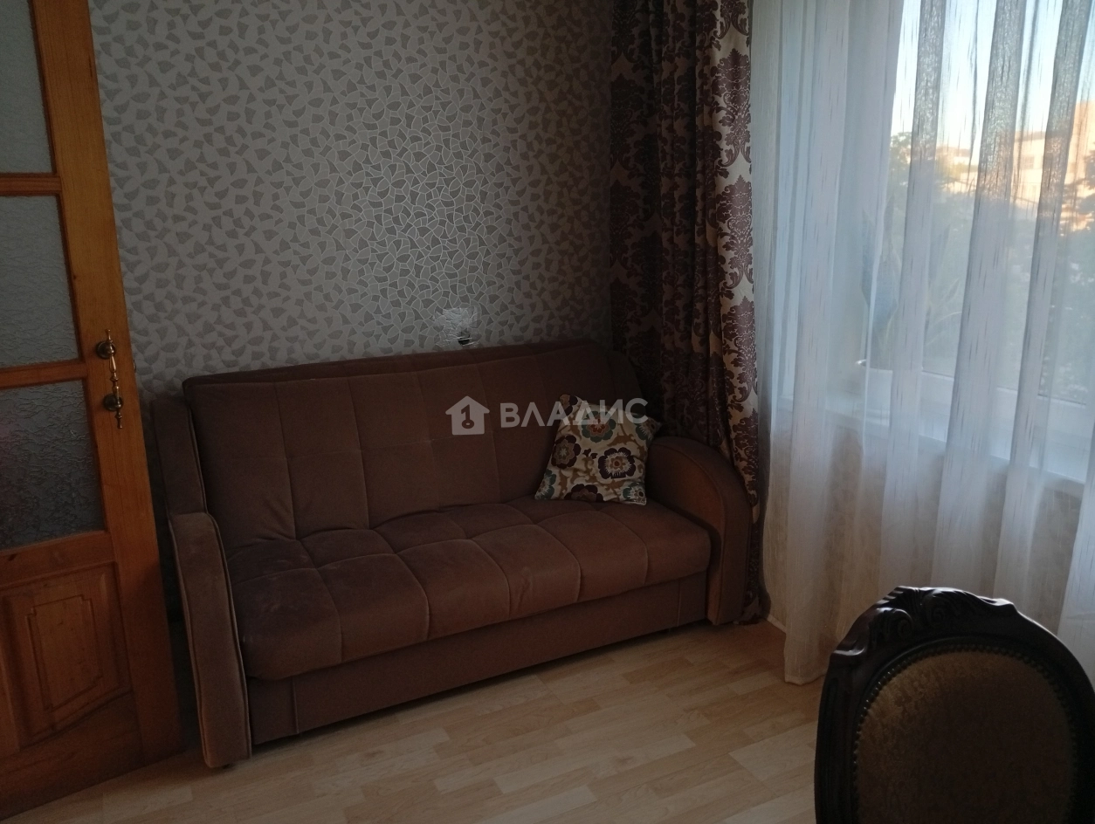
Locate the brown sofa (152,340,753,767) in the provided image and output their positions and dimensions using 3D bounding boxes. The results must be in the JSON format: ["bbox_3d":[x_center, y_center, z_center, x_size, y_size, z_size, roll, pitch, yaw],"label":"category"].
[{"bbox_3d":[-0.298,0.290,2.785,1.717,0.868,0.890,-7,14,-26],"label":"brown sofa"}]

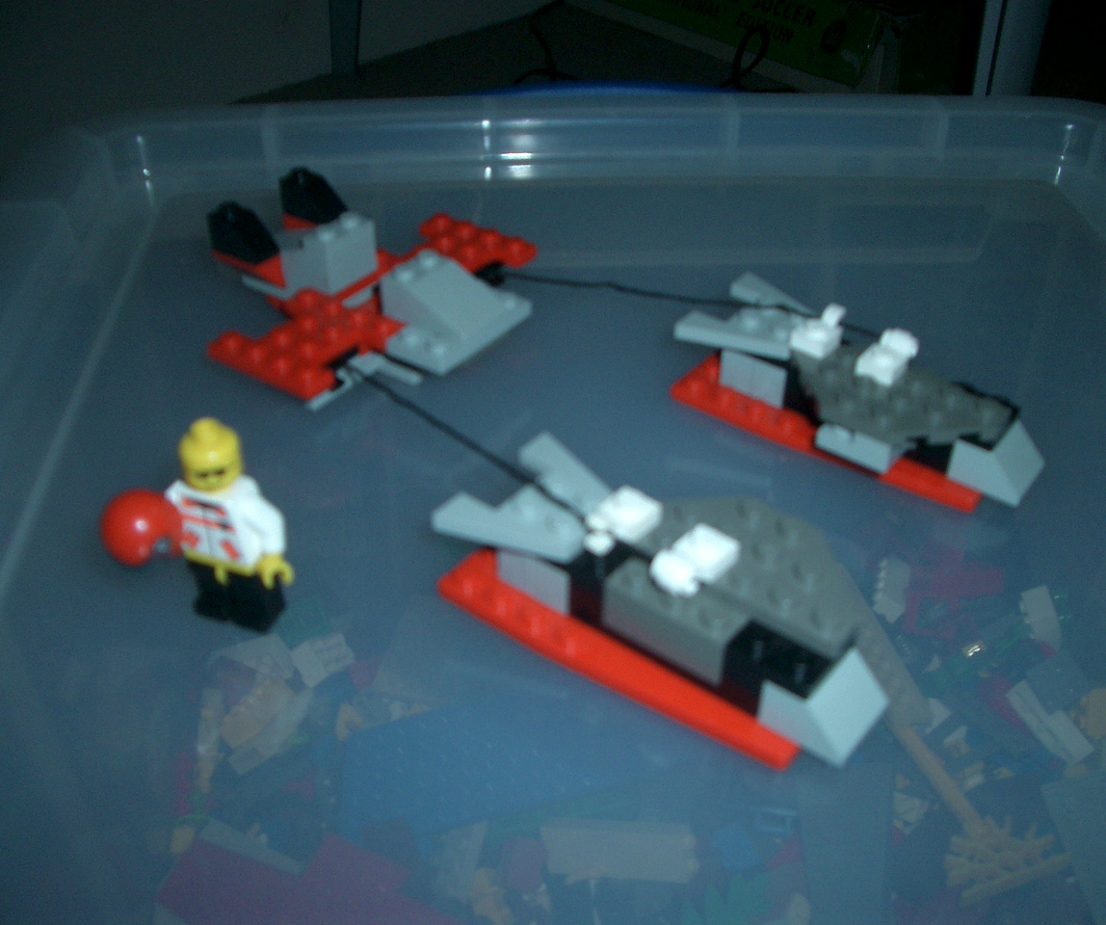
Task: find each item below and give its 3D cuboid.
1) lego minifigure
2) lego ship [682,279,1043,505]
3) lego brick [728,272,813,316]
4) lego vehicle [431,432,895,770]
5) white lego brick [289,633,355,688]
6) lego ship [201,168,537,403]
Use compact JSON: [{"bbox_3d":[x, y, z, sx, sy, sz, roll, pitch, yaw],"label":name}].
[{"bbox_3d":[-0.058,0.011,0.219,0.025,0.040,0.012,14,39,17],"label":"lego minifigure"},{"bbox_3d":[0.066,-0.015,0.269,0.080,0.025,0.040,26,43,29],"label":"lego ship"},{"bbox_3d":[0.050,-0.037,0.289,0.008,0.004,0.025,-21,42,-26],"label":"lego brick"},{"bbox_3d":[0.023,0.021,0.220,0.080,0.025,0.040,26,43,29],"label":"lego vehicle"},{"bbox_3d":[-0.091,0.080,0.501,0.016,0.010,0.022,59,19,11],"label":"white lego brick"},{"bbox_3d":[-0.044,-0.044,0.299,0.073,0.032,0.080,24,43,28],"label":"lego ship"}]

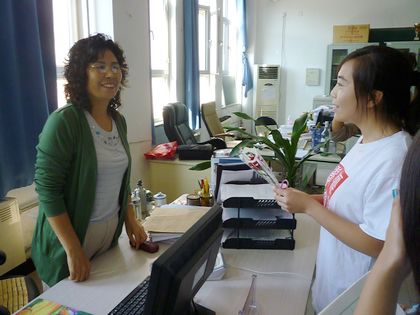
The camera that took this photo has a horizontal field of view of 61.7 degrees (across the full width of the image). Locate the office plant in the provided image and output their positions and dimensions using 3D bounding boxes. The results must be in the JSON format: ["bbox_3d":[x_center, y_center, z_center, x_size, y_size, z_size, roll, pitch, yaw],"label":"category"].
[{"bbox_3d":[0.304,0.010,2.202,0.770,0.580,0.620,0,13,0],"label":"office plant"}]

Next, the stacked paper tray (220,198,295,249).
[{"bbox_3d":[0.229,0.280,1.756,0.330,0.262,0.250,-1,13,-2],"label":"stacked paper tray"}]

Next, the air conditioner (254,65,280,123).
[{"bbox_3d":[1.208,-1.096,7.603,0.500,1.730,0.310,-2,14,-8],"label":"air conditioner"}]

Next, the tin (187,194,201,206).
[{"bbox_3d":[-0.101,0.281,2.154,0.086,0.075,0.086,0,13,0],"label":"tin"}]

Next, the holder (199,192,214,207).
[{"bbox_3d":[-0.021,0.275,2.152,0.088,0.088,0.088,0,13,0],"label":"holder"}]

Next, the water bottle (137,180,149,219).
[{"bbox_3d":[-0.388,0.233,2.019,0.066,0.230,0.066,0,13,0],"label":"water bottle"}]

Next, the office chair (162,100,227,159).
[{"bbox_3d":[-0.217,-0.240,5.237,0.700,1.160,0.660,6,15,23],"label":"office chair"}]

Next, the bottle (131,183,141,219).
[{"bbox_3d":[-0.415,0.252,1.962,0.062,0.220,0.062,0,13,0],"label":"bottle"}]

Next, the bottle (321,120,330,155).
[{"bbox_3d":[1.172,-0.187,3.574,0.090,0.330,0.090,0,13,0],"label":"bottle"}]

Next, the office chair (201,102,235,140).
[{"bbox_3d":[0.248,-0.318,5.630,0.660,1.130,0.620,6,15,23],"label":"office chair"}]

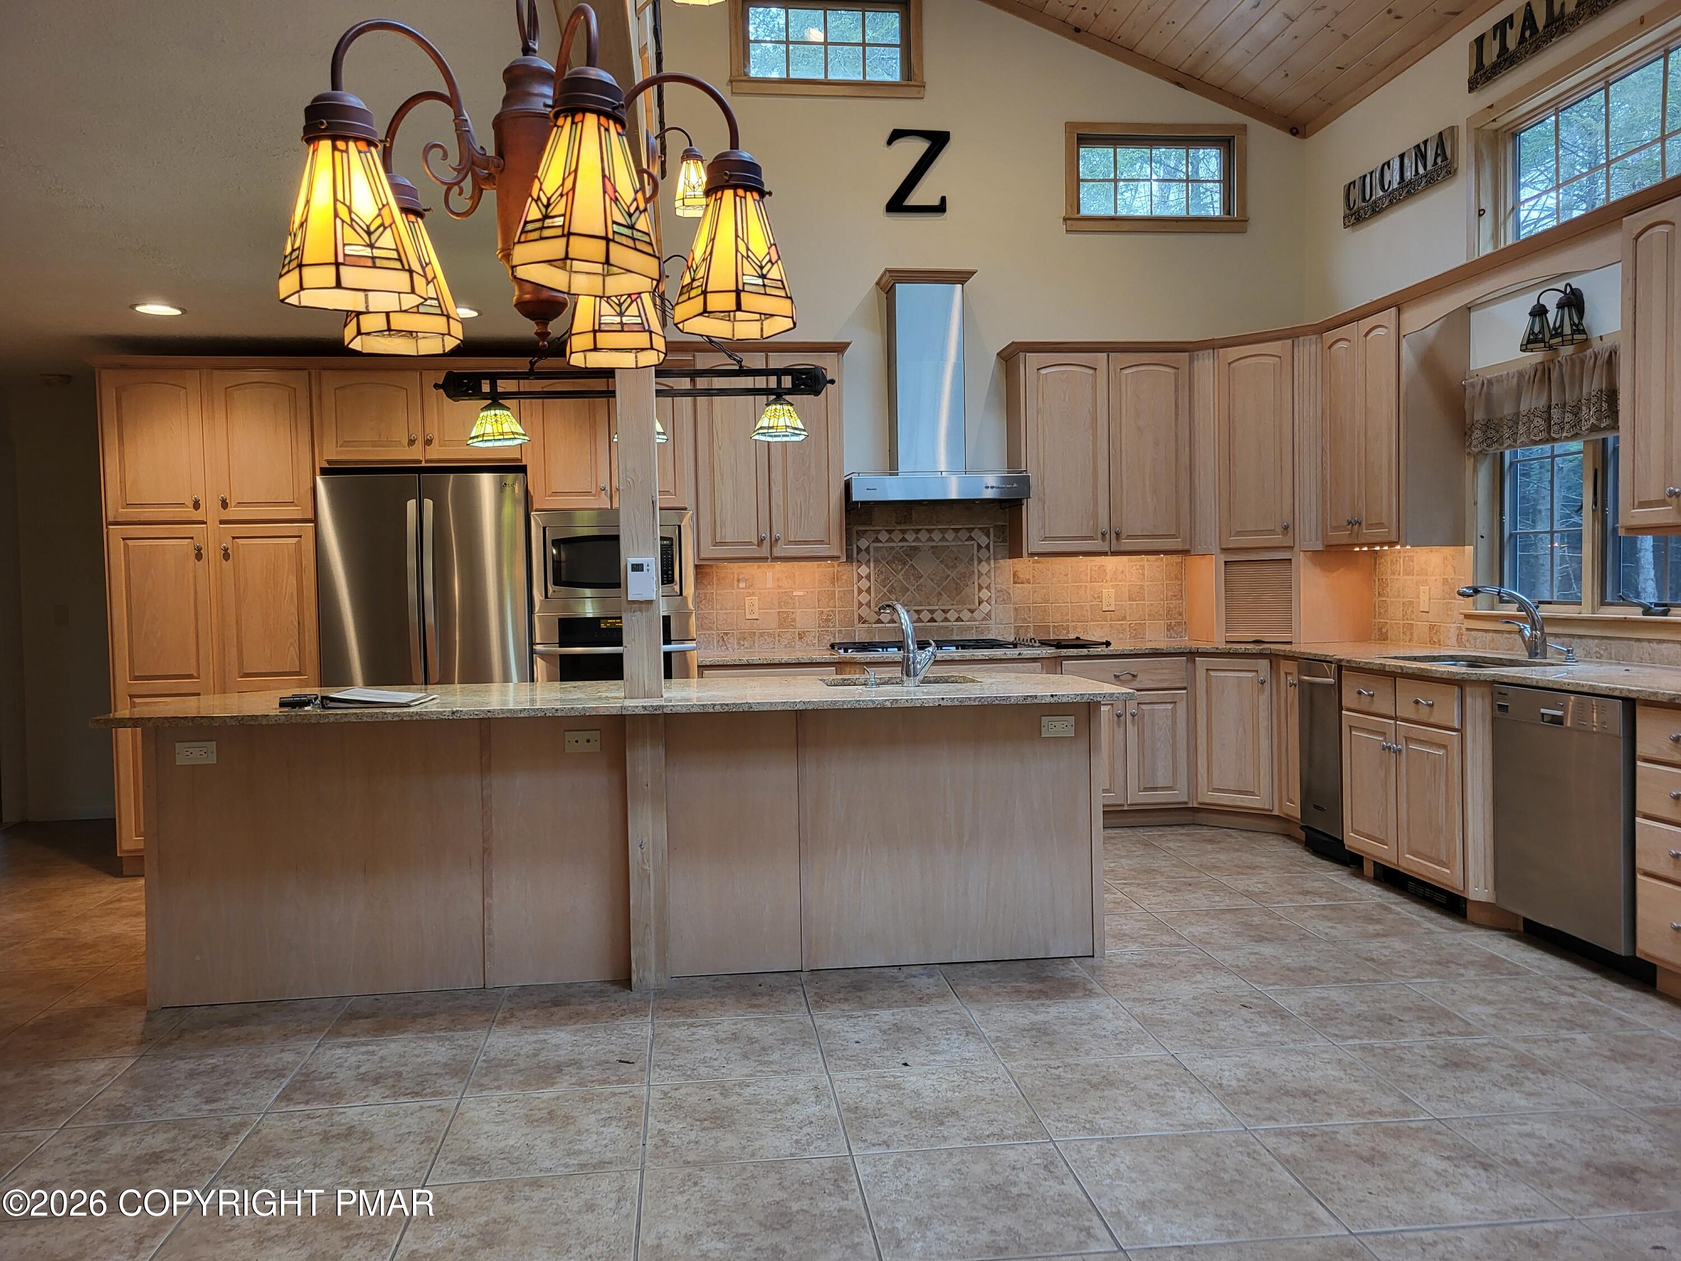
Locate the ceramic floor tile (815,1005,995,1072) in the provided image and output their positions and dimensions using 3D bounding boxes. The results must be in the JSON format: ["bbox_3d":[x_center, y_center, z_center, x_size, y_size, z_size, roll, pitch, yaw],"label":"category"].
[{"bbox_3d":[0.172,1.140,3.507,0.457,0.010,0.457,-1,2,-7],"label":"ceramic floor tile"}]

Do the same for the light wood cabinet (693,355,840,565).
[{"bbox_3d":[-0.369,-0.876,6.516,0.745,1.049,0.330,-1,2,-7],"label":"light wood cabinet"}]

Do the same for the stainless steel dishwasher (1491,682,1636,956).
[{"bbox_3d":[2.656,0.595,4.198,0.590,0.790,0.600,-1,2,-7],"label":"stainless steel dishwasher"}]

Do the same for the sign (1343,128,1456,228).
[{"bbox_3d":[2.637,-2.132,5.986,0.030,0.212,0.919,-1,2,-7],"label":"sign"}]

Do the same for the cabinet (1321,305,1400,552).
[{"bbox_3d":[2.604,-0.928,5.932,0.340,1.040,0.650,-1,2,-7],"label":"cabinet"}]

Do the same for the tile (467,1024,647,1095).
[{"bbox_3d":[-0.742,1.151,3.387,0.457,0.010,0.457,-1,2,-7],"label":"tile"}]

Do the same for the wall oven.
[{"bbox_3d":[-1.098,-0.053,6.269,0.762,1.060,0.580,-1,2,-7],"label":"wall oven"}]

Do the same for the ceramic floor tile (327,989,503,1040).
[{"bbox_3d":[-1.253,1.148,3.793,0.457,0.010,0.430,-1,2,-7],"label":"ceramic floor tile"}]

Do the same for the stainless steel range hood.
[{"bbox_3d":[0.461,-1.236,6.414,0.884,1.160,0.520,-1,2,-7],"label":"stainless steel range hood"}]

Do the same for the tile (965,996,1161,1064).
[{"bbox_3d":[0.630,1.131,3.559,0.457,0.010,0.457,-1,2,-7],"label":"tile"}]

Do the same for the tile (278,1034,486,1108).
[{"bbox_3d":[-1.218,1.184,3.392,0.457,0.010,0.457,-1,2,-7],"label":"tile"}]

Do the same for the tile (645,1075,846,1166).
[{"bbox_3d":[-0.233,1.166,2.997,0.457,0.010,0.457,-1,2,-7],"label":"tile"}]

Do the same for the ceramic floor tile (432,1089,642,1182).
[{"bbox_3d":[-0.698,1.193,2.990,0.457,0.010,0.457,-1,2,-7],"label":"ceramic floor tile"}]

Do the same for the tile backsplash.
[{"bbox_3d":[0.570,-0.308,6.721,2.658,0.765,0.015,-1,2,-7],"label":"tile backsplash"}]

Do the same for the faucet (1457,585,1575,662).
[{"bbox_3d":[2.528,-0.031,4.823,0.330,0.287,0.100,-1,2,5],"label":"faucet"}]

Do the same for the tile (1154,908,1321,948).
[{"bbox_3d":[1.420,1.068,4.529,0.453,0.010,0.453,-1,2,-7],"label":"tile"}]

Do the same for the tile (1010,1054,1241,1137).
[{"bbox_3d":[0.680,1.141,3.087,0.457,0.010,0.457,-1,2,-7],"label":"tile"}]

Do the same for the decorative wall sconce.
[{"bbox_3d":[2.719,-1.183,4.762,0.190,0.241,0.310,-1,2,-7],"label":"decorative wall sconce"}]

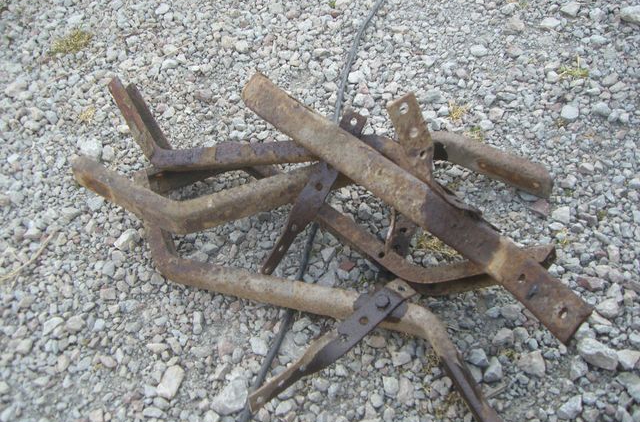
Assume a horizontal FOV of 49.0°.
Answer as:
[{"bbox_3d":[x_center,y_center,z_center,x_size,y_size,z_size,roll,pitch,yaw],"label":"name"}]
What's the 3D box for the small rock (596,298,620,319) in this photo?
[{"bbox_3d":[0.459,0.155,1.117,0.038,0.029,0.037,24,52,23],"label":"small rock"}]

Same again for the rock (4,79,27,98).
[{"bbox_3d":[-0.654,-0.263,1.510,0.047,0.025,0.030,-24,56,-18],"label":"rock"}]

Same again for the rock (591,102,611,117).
[{"bbox_3d":[0.578,-0.208,1.445,0.036,0.024,0.030,6,50,5],"label":"rock"}]

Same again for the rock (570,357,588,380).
[{"bbox_3d":[0.395,0.239,1.071,0.025,0.020,0.038,8,50,6],"label":"rock"}]

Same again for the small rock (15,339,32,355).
[{"bbox_3d":[-0.478,0.220,1.133,0.028,0.015,0.020,-33,59,-23],"label":"small rock"}]

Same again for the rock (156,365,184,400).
[{"bbox_3d":[-0.224,0.258,1.058,0.027,0.020,0.049,25,54,19],"label":"rock"}]

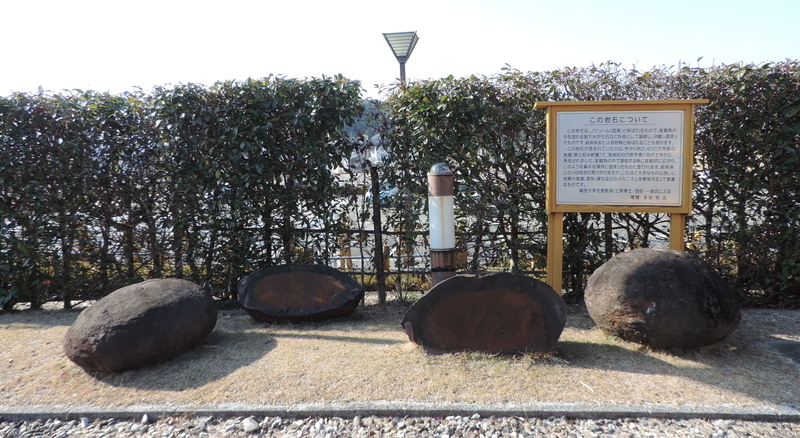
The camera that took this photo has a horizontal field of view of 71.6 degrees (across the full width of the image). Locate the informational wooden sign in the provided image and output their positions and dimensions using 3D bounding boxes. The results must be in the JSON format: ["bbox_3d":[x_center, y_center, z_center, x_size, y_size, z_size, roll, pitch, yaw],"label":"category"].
[{"bbox_3d":[1.922,-0.129,4.879,1.400,1.750,0.220,-1,6,7],"label":"informational wooden sign"}]

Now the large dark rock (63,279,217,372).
[{"bbox_3d":[-1.750,0.732,3.848,0.720,0.560,1.030,2,7,35],"label":"large dark rock"}]

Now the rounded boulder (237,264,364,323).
[{"bbox_3d":[-0.868,0.633,4.866,1.030,0.470,0.520,-2,6,3],"label":"rounded boulder"}]

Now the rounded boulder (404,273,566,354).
[{"bbox_3d":[0.607,0.624,4.006,1.110,0.560,0.440,-2,6,4],"label":"rounded boulder"}]

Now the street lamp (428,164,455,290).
[{"bbox_3d":[0.376,0.159,4.902,0.220,1.280,0.220,-1,6,6],"label":"street lamp"}]

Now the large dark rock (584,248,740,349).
[{"bbox_3d":[1.781,0.559,3.842,0.760,0.660,1.020,-7,8,-40],"label":"large dark rock"}]

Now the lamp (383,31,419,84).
[{"bbox_3d":[0.070,-0.992,8.845,0.520,3.680,0.520,-1,6,7],"label":"lamp"}]

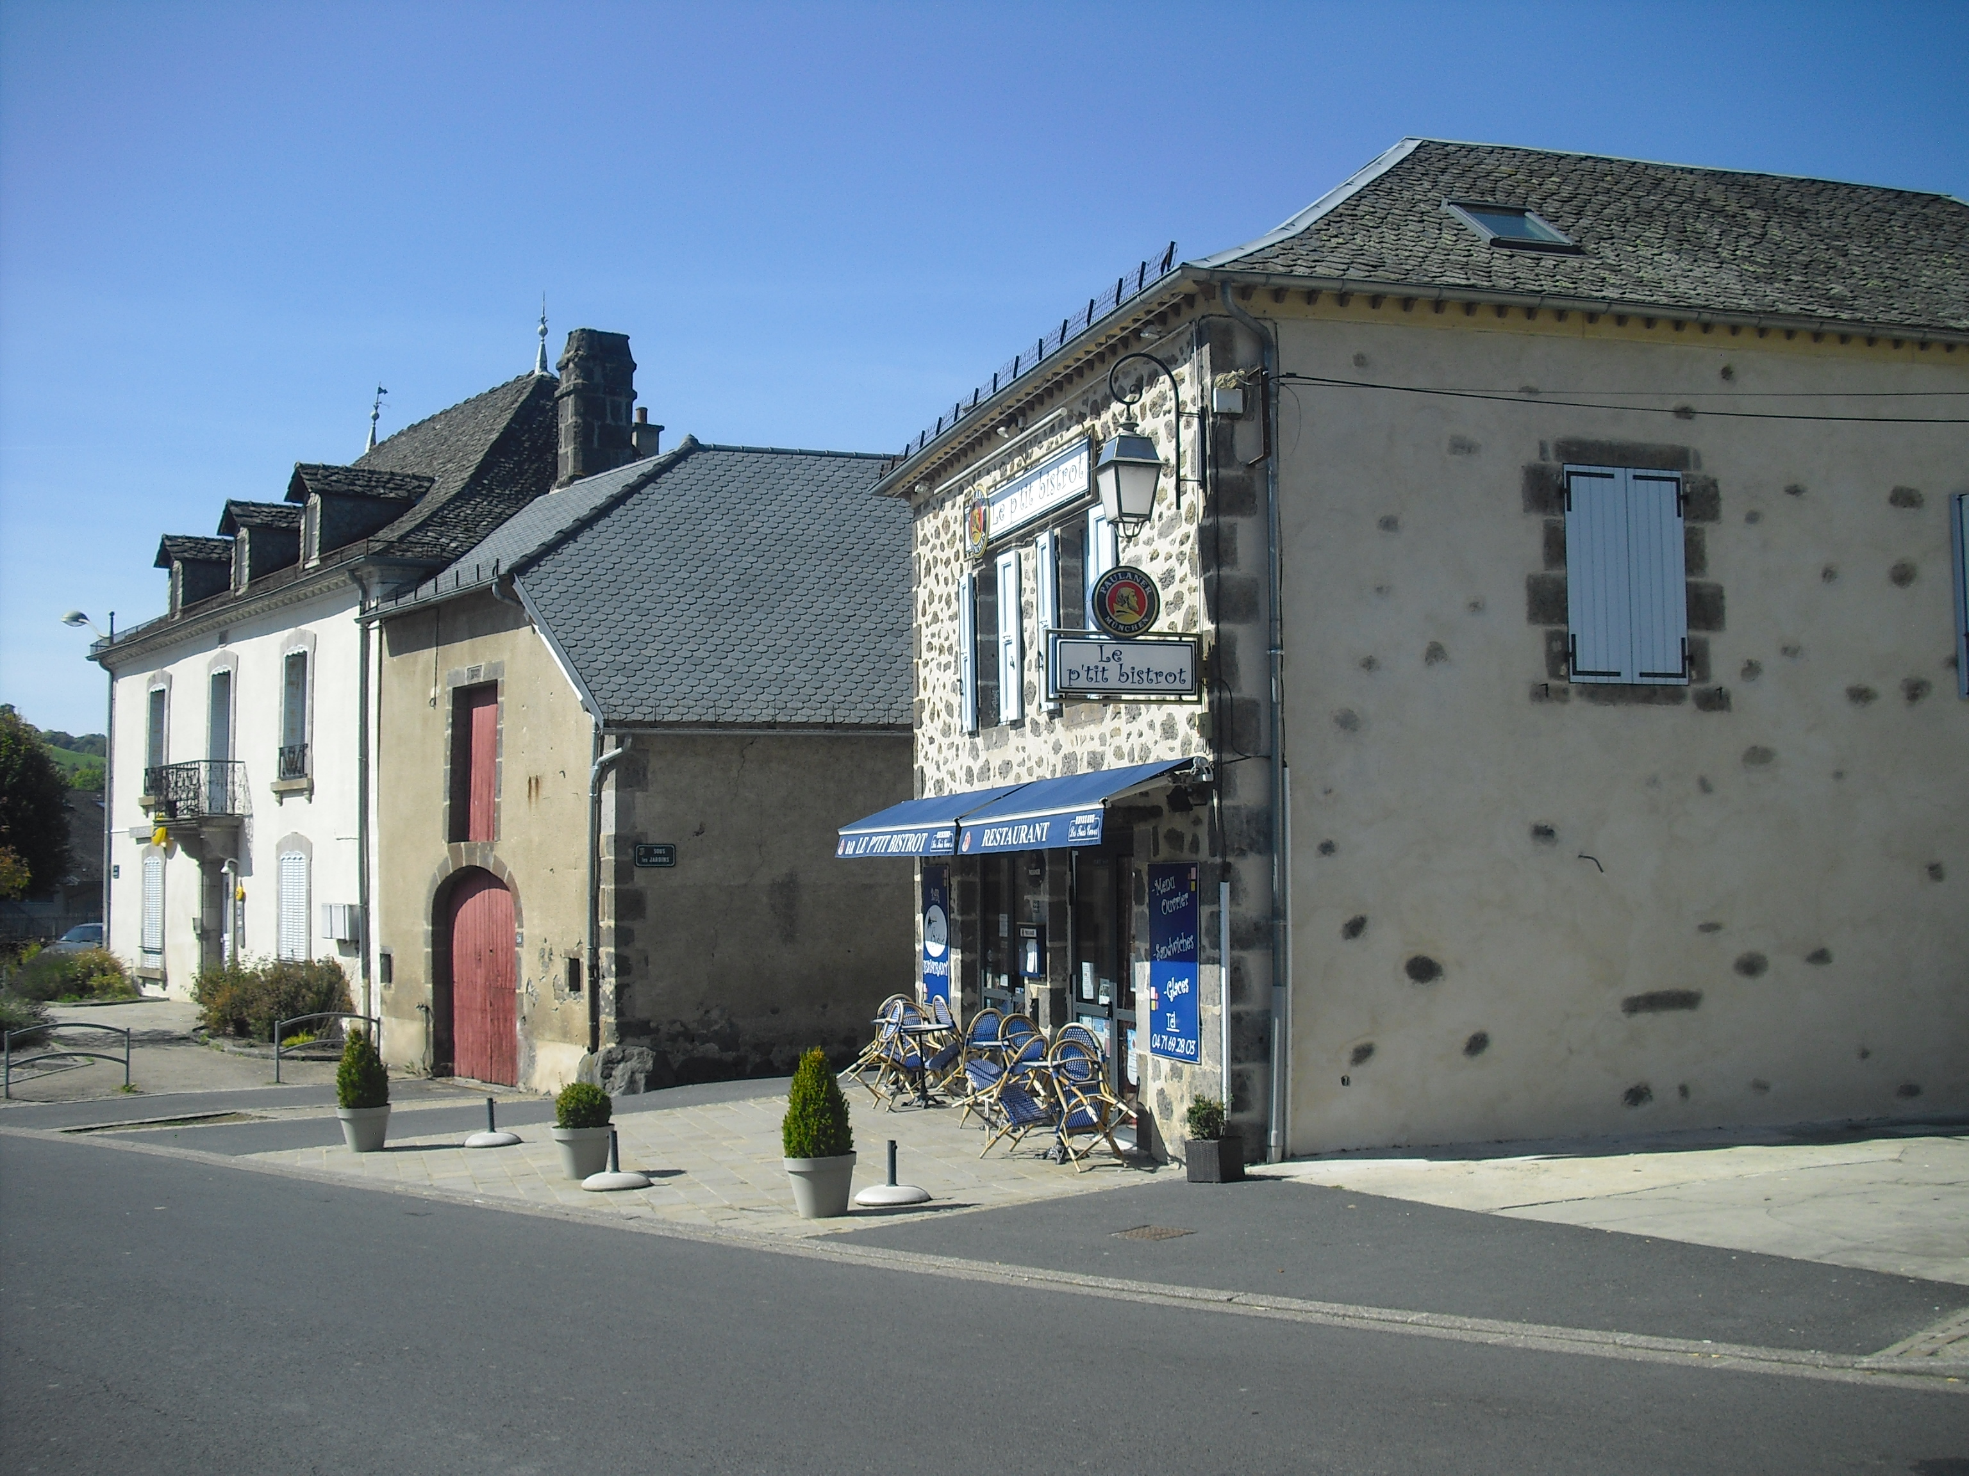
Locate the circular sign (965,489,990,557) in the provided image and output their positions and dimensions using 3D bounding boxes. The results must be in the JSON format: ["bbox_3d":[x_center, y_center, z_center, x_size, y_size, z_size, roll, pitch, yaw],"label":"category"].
[{"bbox_3d":[-0.074,-2.105,21.153,0.120,0.690,0.660,1,-4,-17],"label":"circular sign"}]

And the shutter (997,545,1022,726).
[{"bbox_3d":[0.250,-0.959,20.574,0.060,1.640,0.540,1,-4,-17],"label":"shutter"}]

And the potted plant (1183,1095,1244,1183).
[{"bbox_3d":[1.618,2.775,15.047,0.300,0.600,0.300,-3,-5,35],"label":"potted plant"}]

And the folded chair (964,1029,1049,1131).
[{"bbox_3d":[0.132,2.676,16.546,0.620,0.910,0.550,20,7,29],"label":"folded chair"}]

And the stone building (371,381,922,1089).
[{"bbox_3d":[-3.199,0.258,28.350,8.000,8.300,8.000,3,-5,-39],"label":"stone building"}]

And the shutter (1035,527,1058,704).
[{"bbox_3d":[0.581,-1.082,19.510,0.060,1.610,0.520,1,-4,-17],"label":"shutter"}]

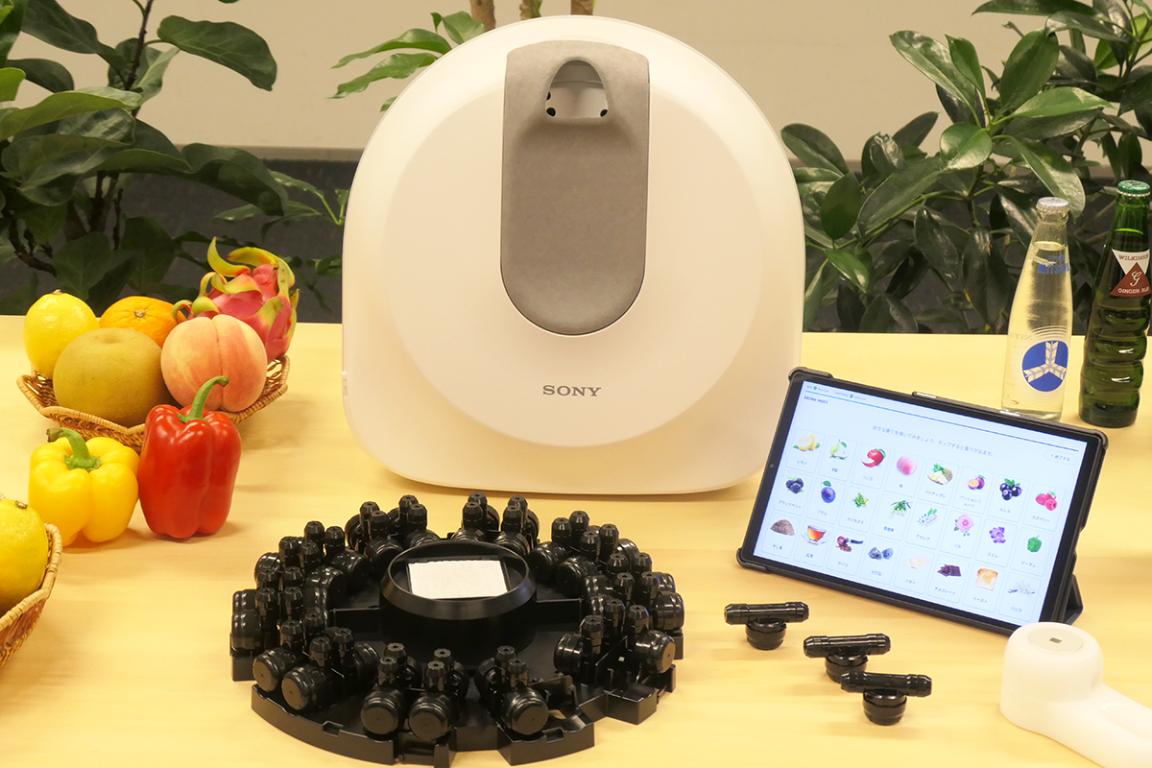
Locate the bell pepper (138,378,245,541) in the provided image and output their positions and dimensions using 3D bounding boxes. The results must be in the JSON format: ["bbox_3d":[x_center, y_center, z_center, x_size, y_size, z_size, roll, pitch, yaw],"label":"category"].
[{"bbox_3d":[-0.299,0.053,1.539,0.080,0.119,0.079,1,20,0],"label":"bell pepper"}]

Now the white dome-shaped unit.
[{"bbox_3d":[-0.002,-0.110,1.618,0.373,0.381,0.188,1,20,0],"label":"white dome-shaped unit"}]

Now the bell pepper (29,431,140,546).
[{"bbox_3d":[-0.379,0.074,1.528,0.083,0.086,0.081,1,20,0],"label":"bell pepper"}]

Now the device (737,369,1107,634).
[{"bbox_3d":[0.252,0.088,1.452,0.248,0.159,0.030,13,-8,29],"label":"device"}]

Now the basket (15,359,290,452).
[{"bbox_3d":[-0.370,0.014,1.730,0.238,0.059,0.236,1,20,0],"label":"basket"}]

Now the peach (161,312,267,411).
[{"bbox_3d":[-0.313,-0.019,1.719,0.090,0.087,0.089,1,20,0],"label":"peach"}]

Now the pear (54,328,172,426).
[{"bbox_3d":[-0.395,-0.005,1.693,0.099,0.085,0.099,1,20,0],"label":"pear"}]

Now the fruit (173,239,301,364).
[{"bbox_3d":[-0.308,-0.076,1.804,0.107,0.119,0.099,1,20,0],"label":"fruit"}]

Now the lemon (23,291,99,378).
[{"bbox_3d":[-0.456,-0.043,1.756,0.066,0.083,0.066,1,20,0],"label":"lemon"}]

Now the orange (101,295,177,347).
[{"bbox_3d":[-0.388,-0.045,1.779,0.078,0.069,0.078,1,20,0],"label":"orange"}]

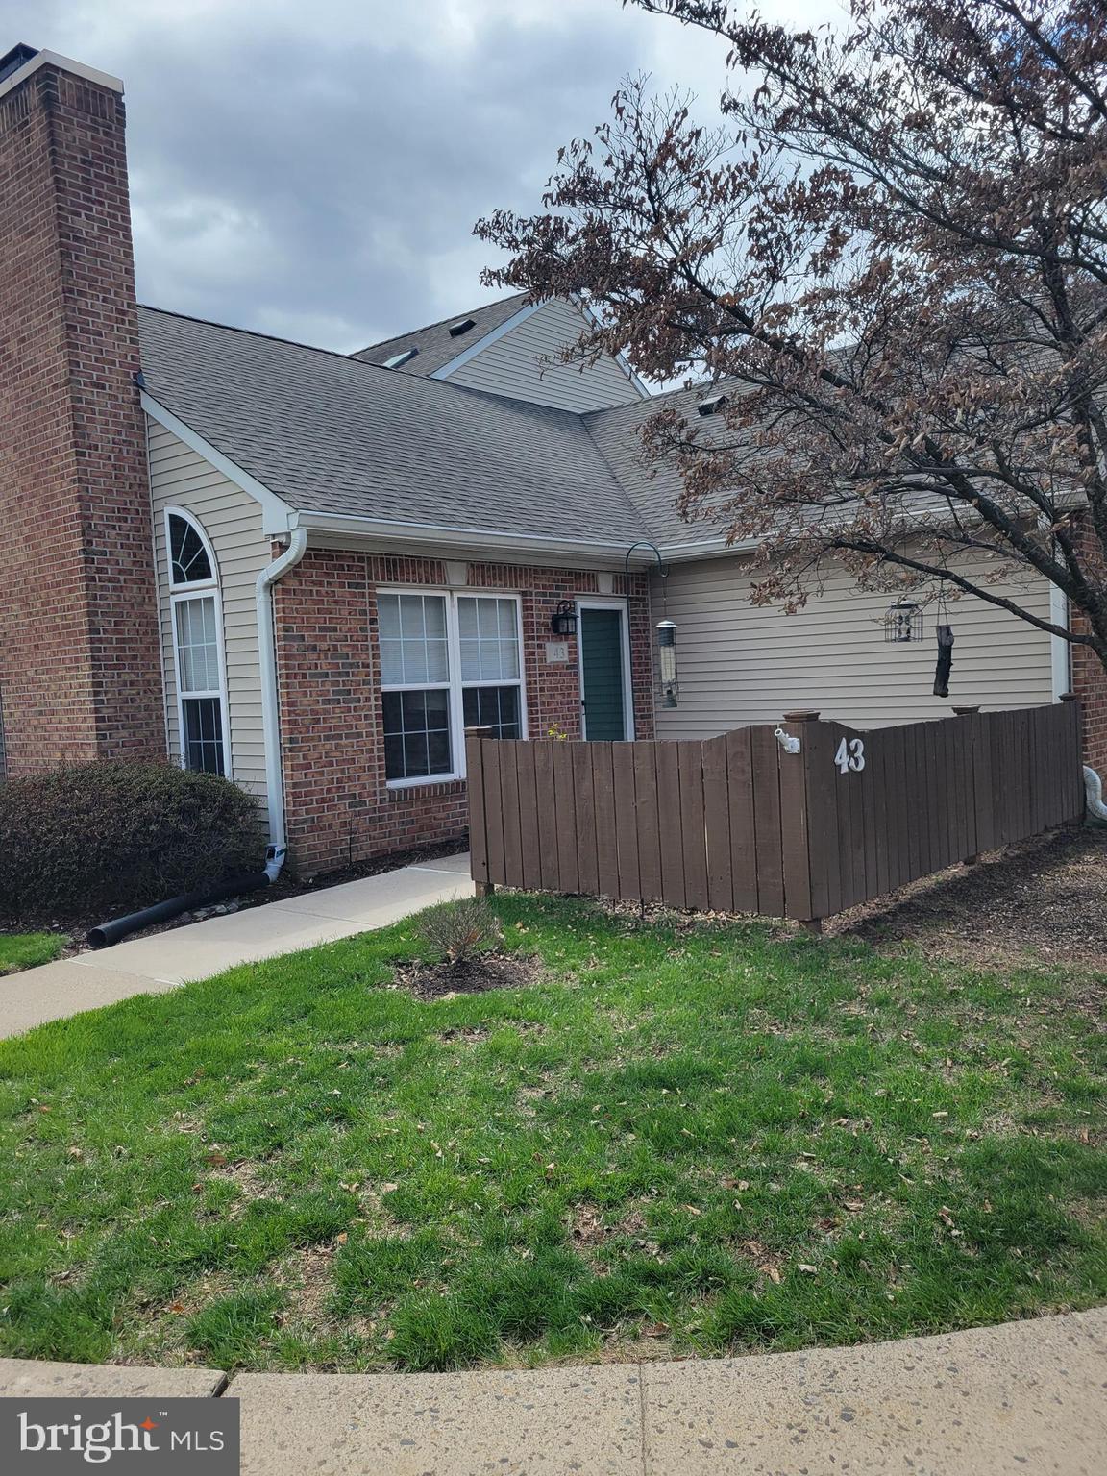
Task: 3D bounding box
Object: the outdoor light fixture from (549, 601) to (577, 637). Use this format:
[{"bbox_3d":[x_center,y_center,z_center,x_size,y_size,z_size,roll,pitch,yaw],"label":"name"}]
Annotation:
[{"bbox_3d":[0.114,-1.110,10.454,0.230,0.320,0.165,0,4,39],"label":"outdoor light fixture"}]

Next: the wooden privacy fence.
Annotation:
[{"bbox_3d":[1.897,0.265,8.089,2.413,1.110,4.700,0,4,41],"label":"wooden privacy fence"}]

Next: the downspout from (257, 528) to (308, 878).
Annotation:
[{"bbox_3d":[-1.901,-0.213,7.987,0.600,2.510,0.150,0,4,39],"label":"downspout"}]

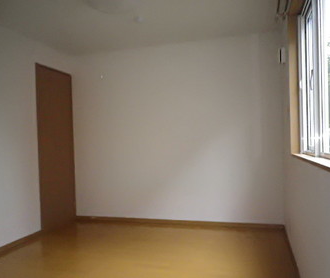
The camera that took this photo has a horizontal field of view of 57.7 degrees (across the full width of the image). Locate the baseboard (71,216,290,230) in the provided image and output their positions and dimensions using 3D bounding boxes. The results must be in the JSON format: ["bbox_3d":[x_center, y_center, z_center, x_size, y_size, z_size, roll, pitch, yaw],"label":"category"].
[{"bbox_3d":[0.053,1.063,3.839,2.752,0.062,0.018,-2,0,17],"label":"baseboard"}]

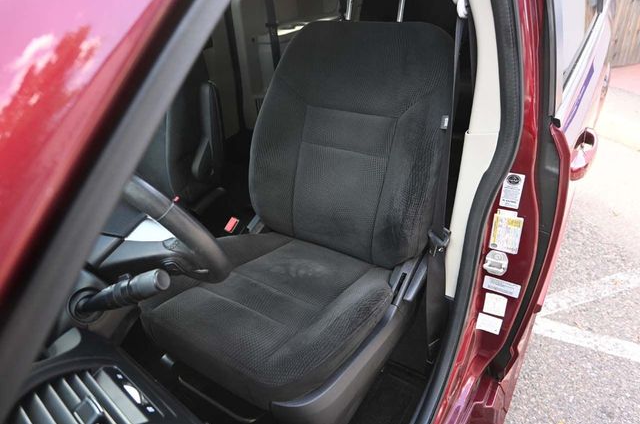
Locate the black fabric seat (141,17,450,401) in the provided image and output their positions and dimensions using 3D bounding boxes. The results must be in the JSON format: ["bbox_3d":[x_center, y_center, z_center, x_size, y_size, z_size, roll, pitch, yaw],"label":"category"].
[{"bbox_3d":[-0.049,-0.036,1.076,0.550,0.790,0.760,15,32,32],"label":"black fabric seat"}]

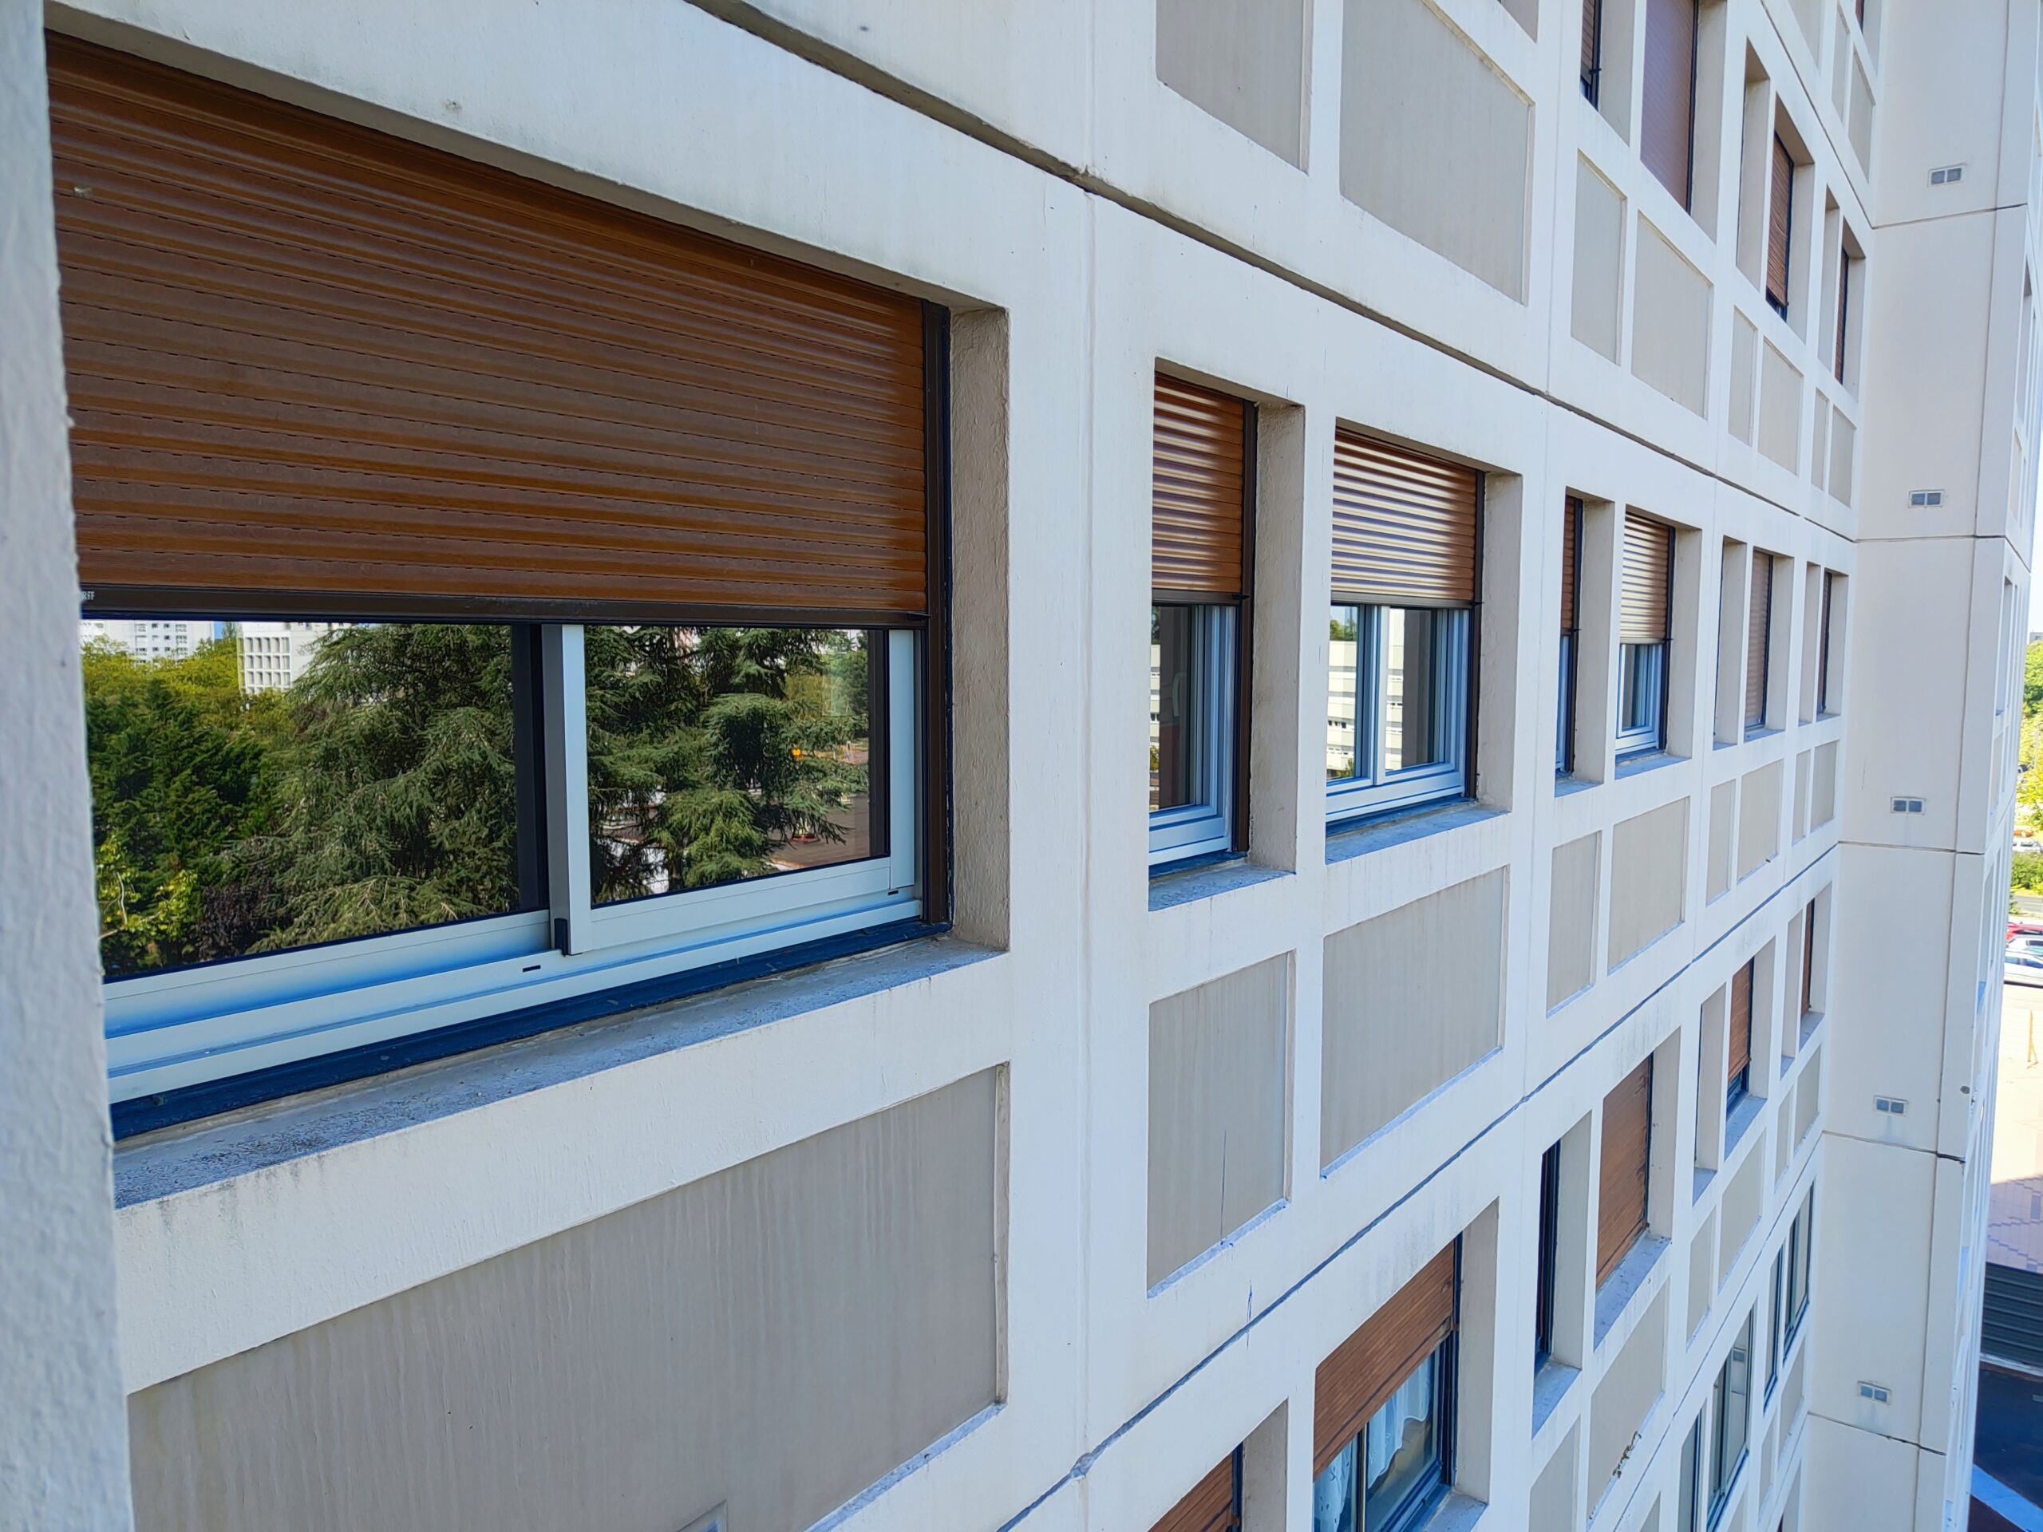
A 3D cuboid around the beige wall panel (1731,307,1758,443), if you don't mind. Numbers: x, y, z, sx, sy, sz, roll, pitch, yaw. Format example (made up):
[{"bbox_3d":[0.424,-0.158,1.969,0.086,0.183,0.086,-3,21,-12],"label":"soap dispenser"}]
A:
[{"bbox_3d":[4.158,-2.240,7.881,0.050,0.693,0.678,4,6,38],"label":"beige wall panel"}]

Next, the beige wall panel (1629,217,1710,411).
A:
[{"bbox_3d":[3.179,-2.152,6.636,0.038,0.677,1.544,4,6,38],"label":"beige wall panel"}]

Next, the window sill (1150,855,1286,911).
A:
[{"bbox_3d":[0.450,0.283,3.420,0.172,0.051,0.719,4,6,38],"label":"window sill"}]

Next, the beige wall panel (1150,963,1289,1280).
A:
[{"bbox_3d":[0.488,0.859,3.396,0.050,0.693,0.722,4,6,38],"label":"beige wall panel"}]

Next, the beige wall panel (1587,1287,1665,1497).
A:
[{"bbox_3d":[3.139,3.252,7.048,0.050,0.693,1.540,4,6,38],"label":"beige wall panel"}]

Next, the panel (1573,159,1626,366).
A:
[{"bbox_3d":[2.358,-2.060,5.581,0.038,0.677,0.705,4,6,38],"label":"panel"}]

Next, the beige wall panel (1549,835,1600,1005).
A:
[{"bbox_3d":[2.355,0.660,5.821,0.038,0.677,0.705,4,6,38],"label":"beige wall panel"}]

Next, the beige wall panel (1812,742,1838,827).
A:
[{"bbox_3d":[6.857,0.155,11.609,0.038,0.677,1.380,4,6,38],"label":"beige wall panel"}]

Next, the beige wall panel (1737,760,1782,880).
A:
[{"bbox_3d":[5.033,0.359,9.264,0.038,0.677,1.544,4,6,38],"label":"beige wall panel"}]

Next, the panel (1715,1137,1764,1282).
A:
[{"bbox_3d":[4.982,3.046,9.421,0.050,0.693,1.535,4,6,38],"label":"panel"}]

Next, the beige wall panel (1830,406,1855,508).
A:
[{"bbox_3d":[6.779,-2.533,11.256,0.050,0.693,1.299,4,6,38],"label":"beige wall panel"}]

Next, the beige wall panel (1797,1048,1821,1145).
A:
[{"bbox_3d":[6.854,2.874,11.849,0.038,0.677,1.380,4,6,38],"label":"beige wall panel"}]

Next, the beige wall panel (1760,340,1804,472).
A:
[{"bbox_3d":[5.036,-2.360,9.024,0.038,0.677,1.544,4,6,38],"label":"beige wall panel"}]

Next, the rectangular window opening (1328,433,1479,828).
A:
[{"bbox_3d":[1.193,-0.400,4.428,0.140,1.220,1.571,4,6,38],"label":"rectangular window opening"}]

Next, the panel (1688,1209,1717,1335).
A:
[{"bbox_3d":[4.152,3.139,8.353,0.050,0.693,0.678,4,6,38],"label":"panel"}]

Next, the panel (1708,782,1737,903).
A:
[{"bbox_3d":[4.213,0.451,8.209,0.038,0.677,0.705,4,6,38],"label":"panel"}]

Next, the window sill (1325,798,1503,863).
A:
[{"bbox_3d":[1.270,0.191,4.475,0.172,0.051,1.558,4,6,38],"label":"window sill"}]

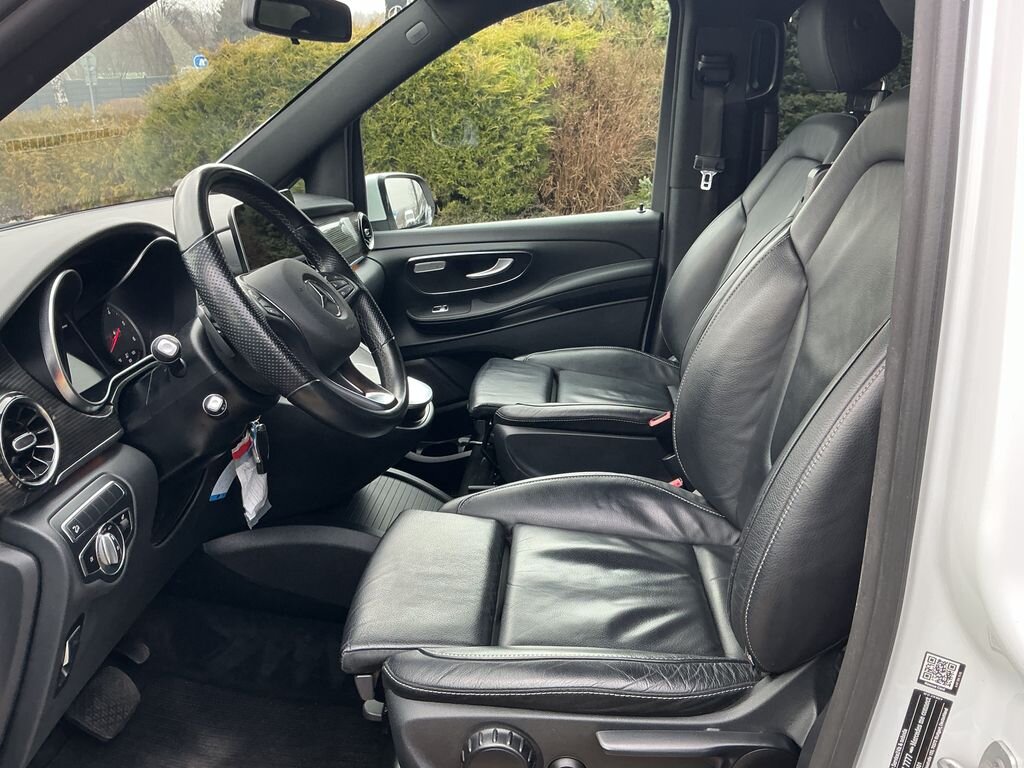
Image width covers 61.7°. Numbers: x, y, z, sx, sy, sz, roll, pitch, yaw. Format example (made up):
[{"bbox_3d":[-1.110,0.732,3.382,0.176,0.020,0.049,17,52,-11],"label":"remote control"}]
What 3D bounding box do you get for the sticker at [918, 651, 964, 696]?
[{"bbox_3d":[0.336,0.225,0.670,0.028,0.029,0.002,15,20,23],"label":"sticker"}]

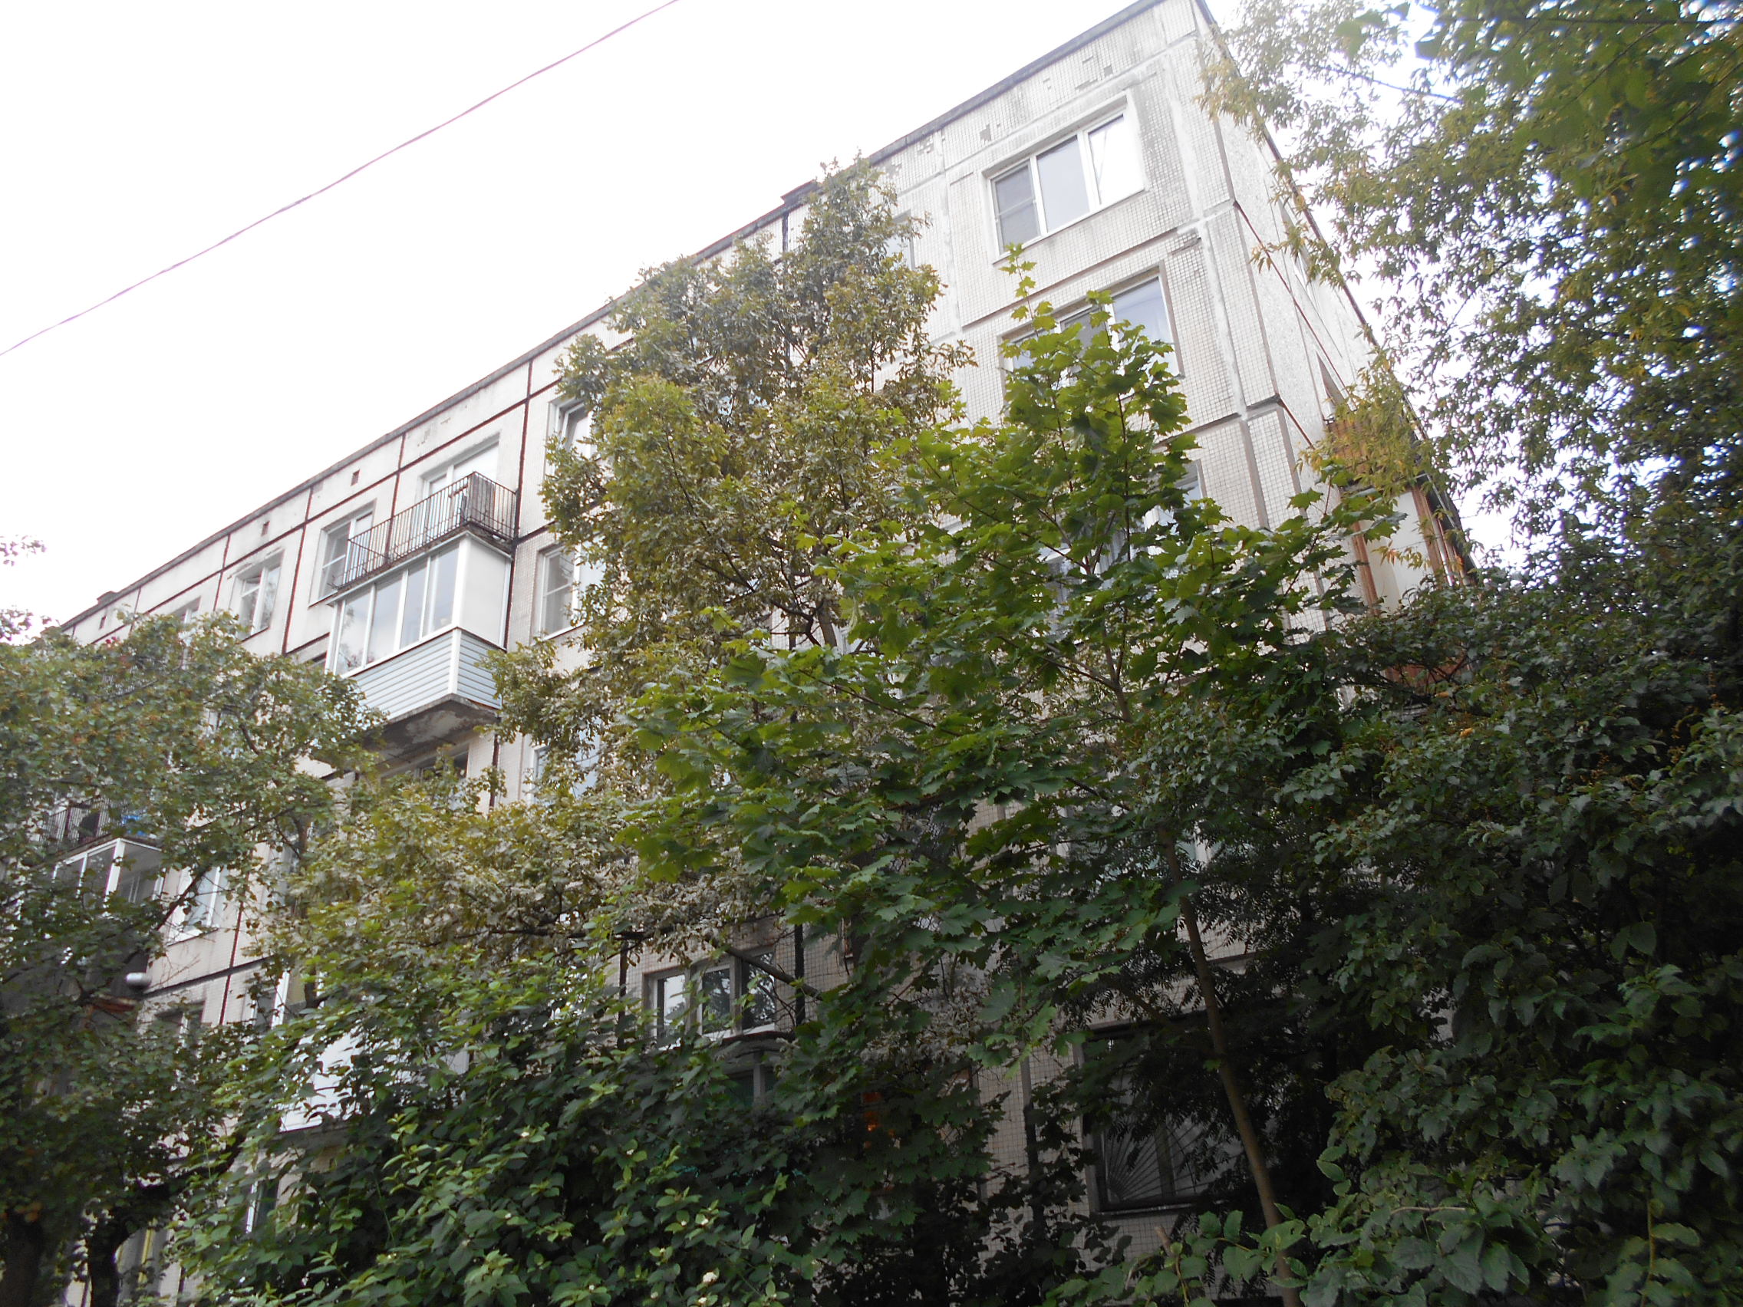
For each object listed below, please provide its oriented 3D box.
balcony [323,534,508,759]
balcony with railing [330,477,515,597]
[{"bbox_3d":[-6.825,0.023,19.485,3.202,2.650,0.856,-19,-30,30],"label":"balcony"},{"bbox_3d":[-6.884,-1.649,20.280,3.130,1.021,0.845,-19,-30,30],"label":"balcony with railing"}]

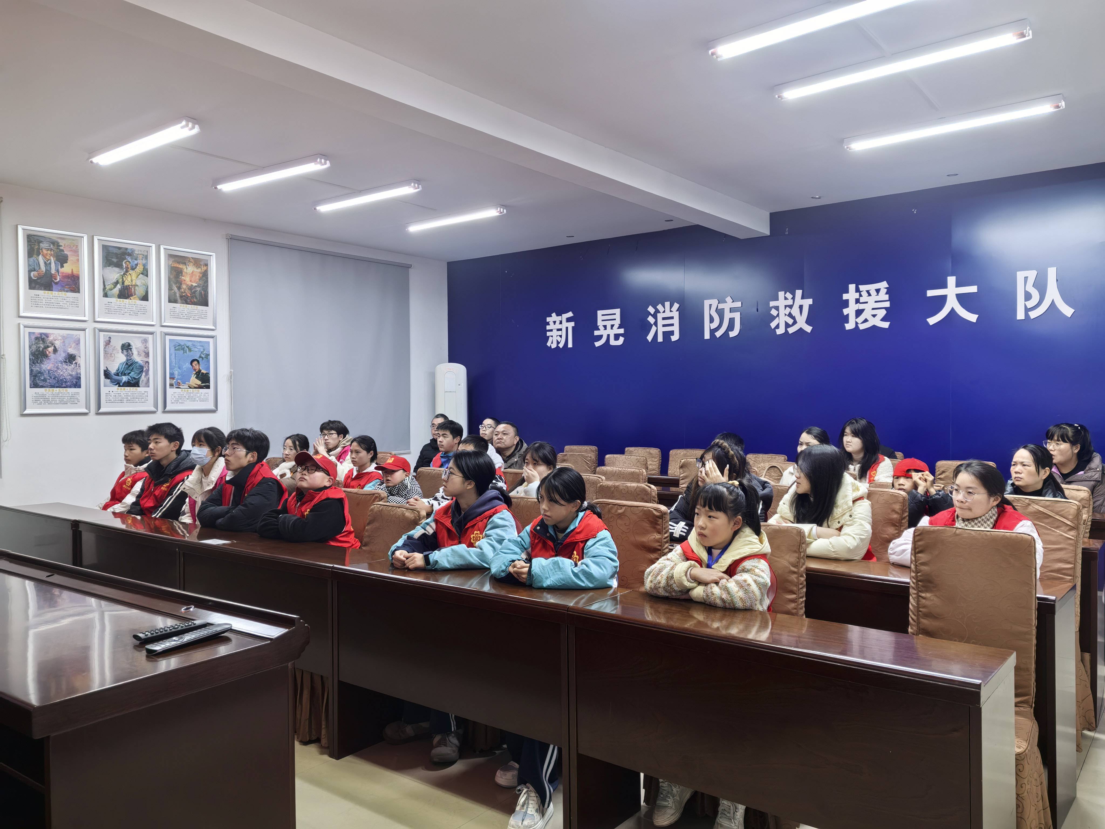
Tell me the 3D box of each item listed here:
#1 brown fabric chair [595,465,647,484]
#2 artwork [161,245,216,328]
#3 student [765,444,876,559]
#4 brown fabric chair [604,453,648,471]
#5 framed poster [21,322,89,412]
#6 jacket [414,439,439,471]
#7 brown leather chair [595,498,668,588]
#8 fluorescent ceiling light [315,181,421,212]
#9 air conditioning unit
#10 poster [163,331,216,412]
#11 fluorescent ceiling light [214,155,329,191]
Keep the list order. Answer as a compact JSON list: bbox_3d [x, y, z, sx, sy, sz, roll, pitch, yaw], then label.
[{"bbox_3d":[0.324,0.854,5.657,0.440,0.965,0.560,0,1,39],"label":"brown fabric chair"},{"bbox_3d":[-3.301,-1.143,7.834,0.030,0.718,0.525,0,1,38],"label":"artwork"},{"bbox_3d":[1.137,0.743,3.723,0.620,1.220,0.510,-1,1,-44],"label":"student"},{"bbox_3d":[0.461,0.836,7.026,0.440,0.965,0.560,0,1,39],"label":"brown fabric chair"},{"bbox_3d":[-3.982,-0.357,6.926,0.030,0.710,0.510,0,1,38],"label":"framed poster"},{"bbox_3d":[-1.043,0.549,8.119,0.500,0.640,0.380,0,1,38],"label":"jacket"},{"bbox_3d":[0.171,0.882,3.550,0.440,0.965,0.560,0,1,43],"label":"brown leather chair"},{"bbox_3d":[-1.539,-1.776,7.068,1.240,0.080,0.130,0,1,38],"label":"fluorescent ceiling light"},{"bbox_3d":[-1.140,0.380,9.757,0.380,1.922,0.360,0,0,-6],"label":"air conditioning unit"},{"bbox_3d":[-3.276,-0.385,7.821,0.030,0.710,0.515,0,1,38],"label":"poster"},{"bbox_3d":[-2.068,-1.754,6.264,1.220,0.065,0.130,0,1,35],"label":"fluorescent ceiling light"}]

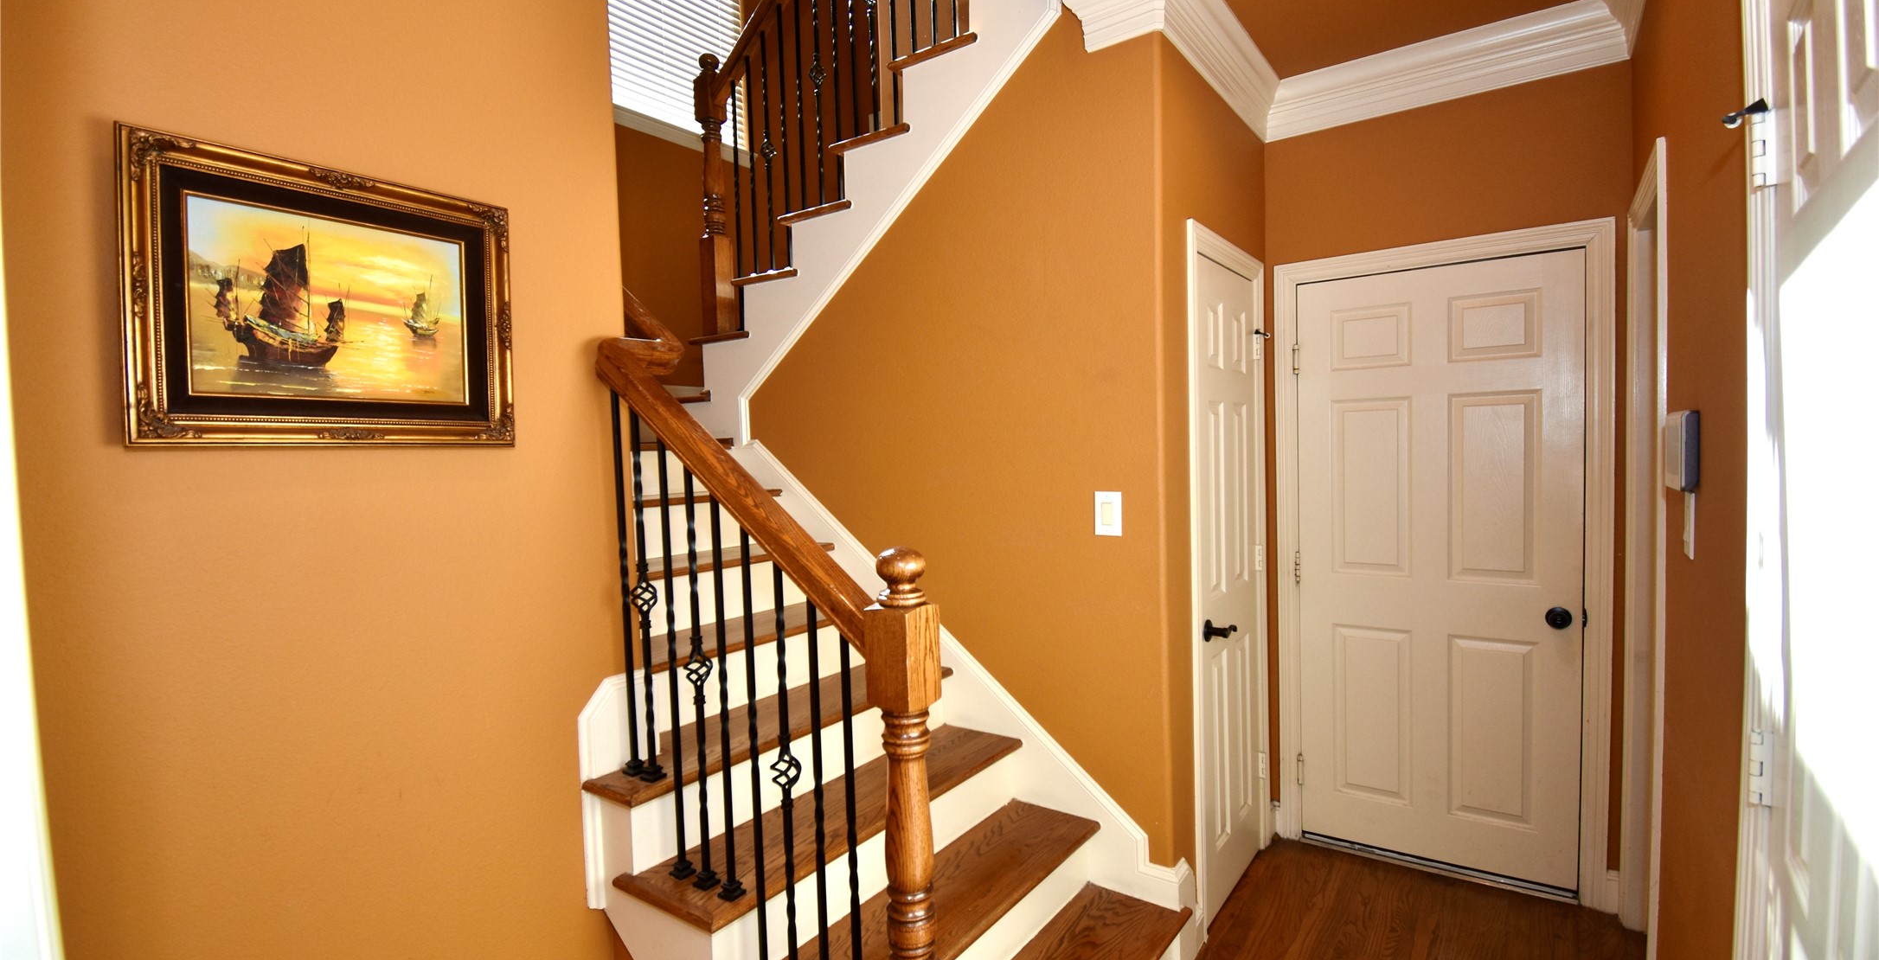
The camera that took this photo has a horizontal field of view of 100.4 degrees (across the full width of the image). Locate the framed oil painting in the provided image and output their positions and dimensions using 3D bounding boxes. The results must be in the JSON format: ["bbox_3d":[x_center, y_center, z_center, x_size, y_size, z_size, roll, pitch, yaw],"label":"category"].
[{"bbox_3d":[-1.018,-0.288,1.353,0.045,0.470,0.548,0,3,37],"label":"framed oil painting"}]

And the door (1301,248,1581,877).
[{"bbox_3d":[1.679,0.306,2.686,0.810,2.035,0.045,0,3,37],"label":"door"}]

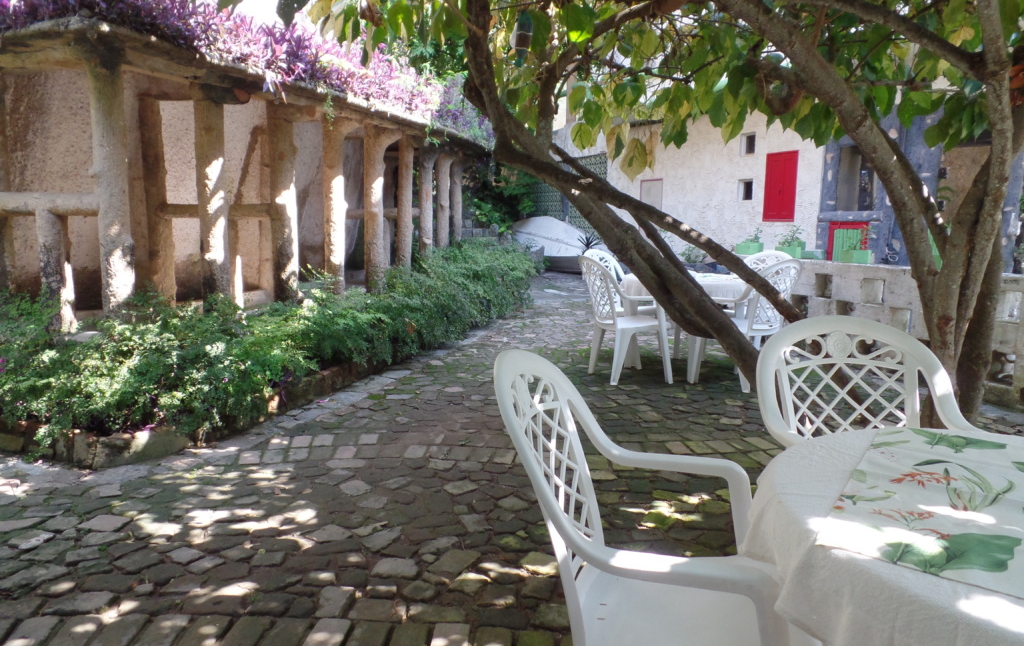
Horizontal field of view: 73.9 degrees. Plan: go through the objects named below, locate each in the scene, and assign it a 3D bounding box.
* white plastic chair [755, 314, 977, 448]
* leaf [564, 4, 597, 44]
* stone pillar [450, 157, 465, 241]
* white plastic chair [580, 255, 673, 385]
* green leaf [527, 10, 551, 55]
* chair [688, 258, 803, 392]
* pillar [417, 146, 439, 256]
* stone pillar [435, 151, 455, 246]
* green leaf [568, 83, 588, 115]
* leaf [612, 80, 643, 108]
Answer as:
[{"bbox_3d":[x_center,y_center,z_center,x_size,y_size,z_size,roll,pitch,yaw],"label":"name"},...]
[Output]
[{"bbox_3d":[0.886,0.462,1.602,0.547,0.893,0.561,0,9,-5],"label":"white plastic chair"},{"bbox_3d":[0.322,-1.409,3.200,0.150,0.185,0.060,1,9,5],"label":"leaf"},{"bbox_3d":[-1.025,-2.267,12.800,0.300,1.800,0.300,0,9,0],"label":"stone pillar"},{"bbox_3d":[0.797,-0.038,4.882,0.561,0.893,0.547,-2,9,-16],"label":"white plastic chair"},{"bbox_3d":[0.136,-1.494,3.500,0.130,0.230,0.060,0,9,0],"label":"green leaf"},{"bbox_3d":[1.658,-0.007,4.746,0.547,0.893,0.561,-5,10,-34],"label":"chair"},{"bbox_3d":[-1.387,-1.985,11.300,0.340,1.880,0.360,0,9,0],"label":"pillar"},{"bbox_3d":[-1.190,-2.108,12.000,0.320,1.820,0.340,0,9,0],"label":"stone pillar"},{"bbox_3d":[0.391,-1.320,4.000,0.115,0.175,0.060,0,9,0],"label":"green leaf"},{"bbox_3d":[0.611,-1.214,3.600,0.155,0.145,0.060,2,9,9],"label":"leaf"}]

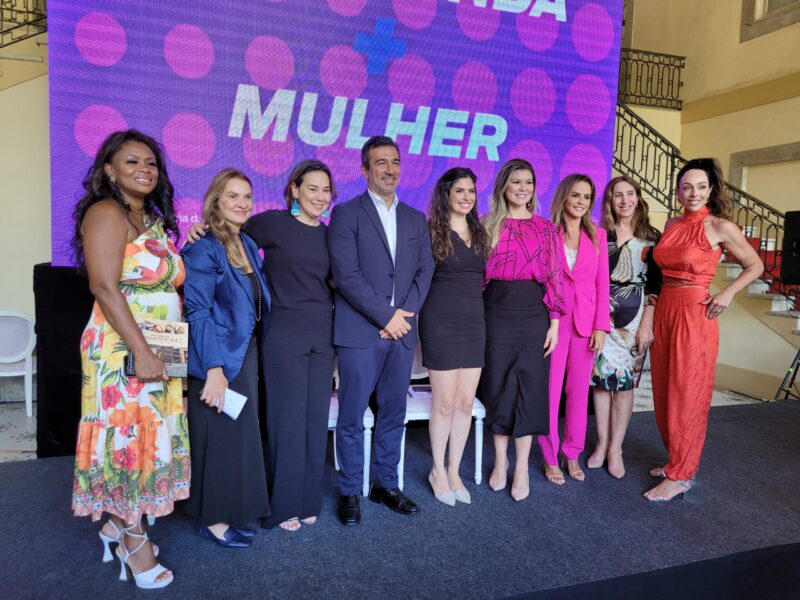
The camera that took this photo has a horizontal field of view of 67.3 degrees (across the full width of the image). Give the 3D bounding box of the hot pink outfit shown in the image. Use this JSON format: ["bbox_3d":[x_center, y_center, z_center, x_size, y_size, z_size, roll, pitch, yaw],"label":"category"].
[{"bbox_3d":[1.005,0.250,3.482,0.420,1.330,0.300,1,5,0],"label":"hot pink outfit"}]

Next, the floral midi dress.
[{"bbox_3d":[-1.014,0.242,2.303,0.380,1.090,0.410,5,6,38],"label":"floral midi dress"}]

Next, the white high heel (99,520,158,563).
[{"bbox_3d":[-1.104,0.961,2.429,0.215,0.190,0.090,2,5,9],"label":"white high heel"}]

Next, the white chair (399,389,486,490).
[{"bbox_3d":[0.155,0.536,3.435,0.480,0.930,0.520,0,5,-19],"label":"white chair"}]

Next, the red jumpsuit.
[{"bbox_3d":[1.597,0.228,3.379,0.390,1.460,0.310,6,7,44],"label":"red jumpsuit"}]

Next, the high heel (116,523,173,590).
[{"bbox_3d":[-0.976,0.973,2.273,0.215,0.200,0.090,3,5,17],"label":"high heel"}]

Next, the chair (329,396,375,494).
[{"bbox_3d":[-0.445,0.539,3.229,0.480,0.930,0.520,0,5,-19],"label":"chair"}]

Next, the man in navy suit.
[{"bbox_3d":[-0.094,0.151,2.966,0.530,1.810,0.370,0,5,-16],"label":"man in navy suit"}]

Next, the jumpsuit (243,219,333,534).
[{"bbox_3d":[-0.517,0.309,2.810,0.470,1.420,0.310,0,5,-14],"label":"jumpsuit"}]

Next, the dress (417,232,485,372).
[{"bbox_3d":[0.272,-0.004,3.126,0.370,0.700,0.270,0,5,-14],"label":"dress"}]

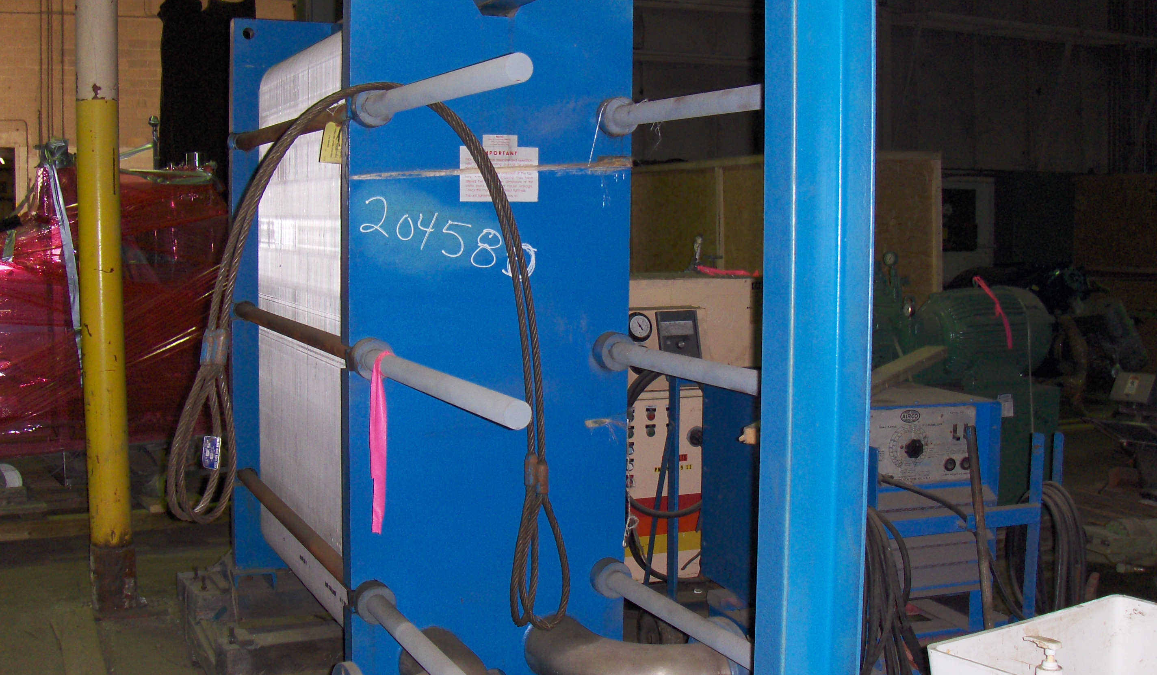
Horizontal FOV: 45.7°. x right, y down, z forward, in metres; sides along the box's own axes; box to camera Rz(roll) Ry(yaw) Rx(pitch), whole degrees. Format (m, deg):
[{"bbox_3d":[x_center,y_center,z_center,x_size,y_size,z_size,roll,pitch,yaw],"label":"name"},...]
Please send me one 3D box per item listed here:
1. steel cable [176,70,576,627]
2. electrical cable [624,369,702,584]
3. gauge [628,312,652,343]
[{"bbox_3d":[-0.459,0.078,3.183,0.963,1.338,0.170,-2,6,-24],"label":"steel cable"},{"bbox_3d":[0.305,0.460,4.700,0.330,0.750,0.200,-2,6,-24],"label":"electrical cable"},{"bbox_3d":[0.251,-0.041,5.650,0.127,0.127,0.050,-2,-14,-24],"label":"gauge"}]

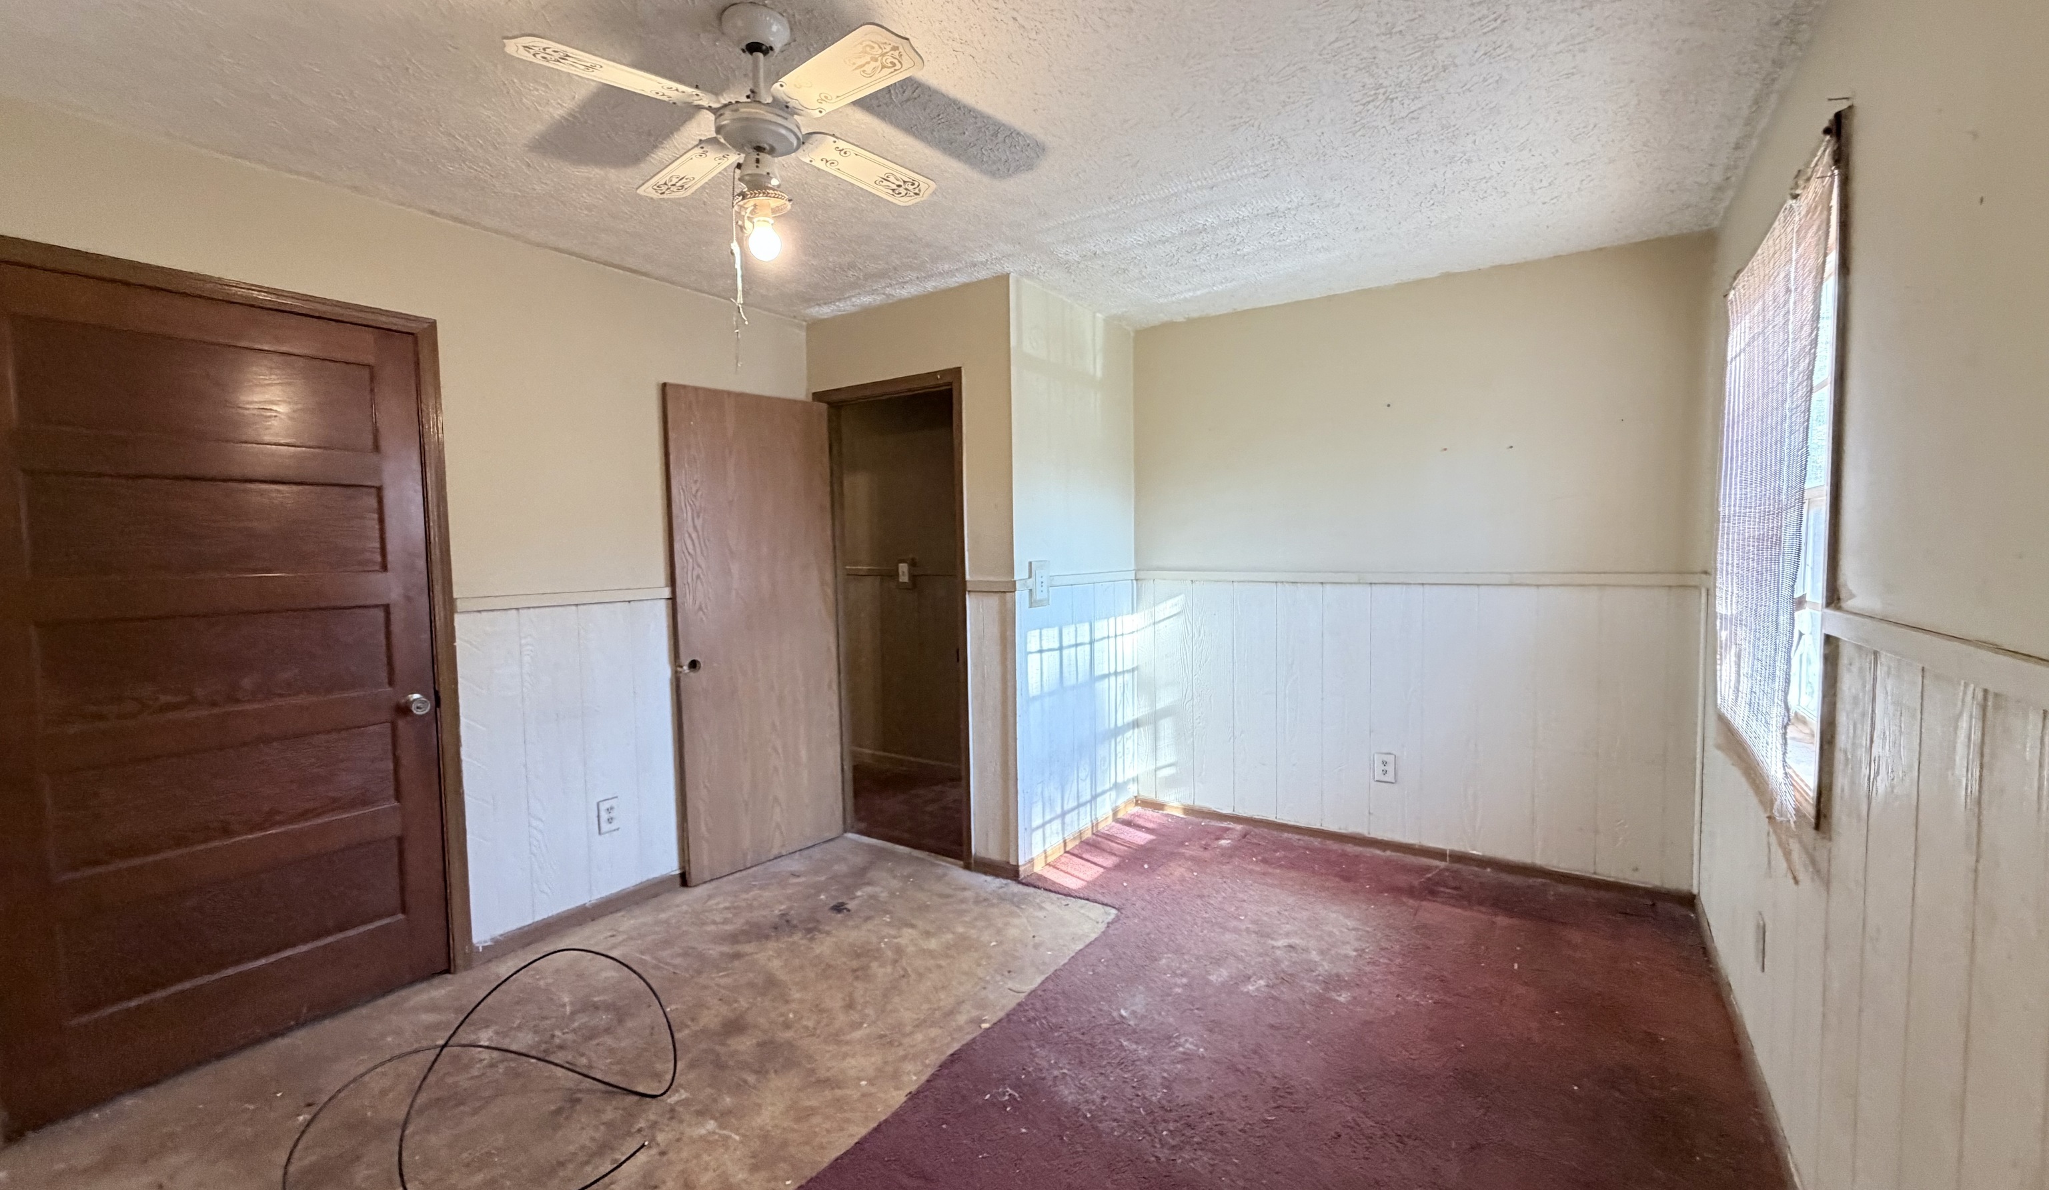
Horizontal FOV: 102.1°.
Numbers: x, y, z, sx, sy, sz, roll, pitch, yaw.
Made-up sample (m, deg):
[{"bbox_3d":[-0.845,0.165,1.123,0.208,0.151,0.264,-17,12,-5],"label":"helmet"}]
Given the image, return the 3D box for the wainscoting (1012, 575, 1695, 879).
[{"bbox_3d":[1.237,0.540,3.217,2.286,1.200,1.121,1,4,33],"label":"wainscoting"}]

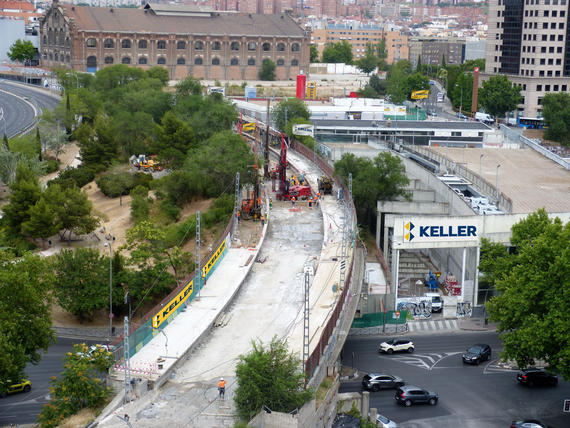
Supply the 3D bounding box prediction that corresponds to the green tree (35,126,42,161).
[{"bbox_3d":[-49.570,-14.030,228.840,1.210,6.990,1.210,1,10,0],"label":"green tree"}]

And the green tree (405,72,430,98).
[{"bbox_3d":[45.020,-42.500,382.790,8.440,9.900,8.020,1,10,0],"label":"green tree"}]

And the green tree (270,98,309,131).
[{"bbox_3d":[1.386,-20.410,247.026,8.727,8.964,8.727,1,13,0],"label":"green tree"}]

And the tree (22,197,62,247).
[{"bbox_3d":[-37.633,1.406,175.124,6.503,8.065,6.503,1,13,0],"label":"tree"}]

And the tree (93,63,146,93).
[{"bbox_3d":[-53.050,-42.610,364.360,16.720,11.810,14.210,1,10,0],"label":"tree"}]

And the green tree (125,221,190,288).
[{"bbox_3d":[-17.641,5.692,156.962,9.174,9.556,8.257,1,13,0],"label":"green tree"}]

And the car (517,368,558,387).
[{"bbox_3d":[28.360,18.200,127.020,4.550,1.550,1.860,-2,11,-20],"label":"car"}]

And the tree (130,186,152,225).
[{"bbox_3d":[-23.986,-1.588,190.000,3.700,6.600,3.600,1,12,0],"label":"tree"}]

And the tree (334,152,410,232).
[{"bbox_3d":[13.194,-2.769,168.635,11.366,12.570,10.798,1,13,0],"label":"tree"}]

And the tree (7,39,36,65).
[{"bbox_3d":[-105.474,-64.846,455.000,12.000,12.000,11.000,1,12,0],"label":"tree"}]

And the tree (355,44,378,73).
[{"bbox_3d":[35.849,-68.180,500.000,10.500,13.500,10.000,1,12,0],"label":"tree"}]

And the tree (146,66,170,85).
[{"bbox_3d":[-38.337,-41.335,344.278,7.284,6.650,7.284,1,13,0],"label":"tree"}]

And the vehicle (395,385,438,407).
[{"bbox_3d":[14.230,19.389,121.241,4.430,1.650,1.860,-2,12,-14],"label":"vehicle"}]

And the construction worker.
[{"bbox_3d":[-4.977,13.851,90.305,0.620,1.800,0.420,1,13,0],"label":"construction worker"}]

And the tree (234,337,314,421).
[{"bbox_3d":[-0.905,14.355,98.000,6.900,7.500,6.600,1,12,0],"label":"tree"}]

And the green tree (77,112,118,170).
[{"bbox_3d":[-37.838,-14.555,228.719,8.498,11.790,8.498,1,13,0],"label":"green tree"}]

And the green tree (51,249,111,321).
[{"bbox_3d":[-26.086,9.121,145.000,7.700,9.400,7.400,1,12,0],"label":"green tree"}]

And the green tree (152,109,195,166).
[{"bbox_3d":[-21.700,-14.730,223.630,8.500,11.270,8.070,1,10,0],"label":"green tree"}]

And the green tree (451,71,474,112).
[{"bbox_3d":[59.807,-40.770,383.000,8.100,13.500,8.000,1,12,0],"label":"green tree"}]

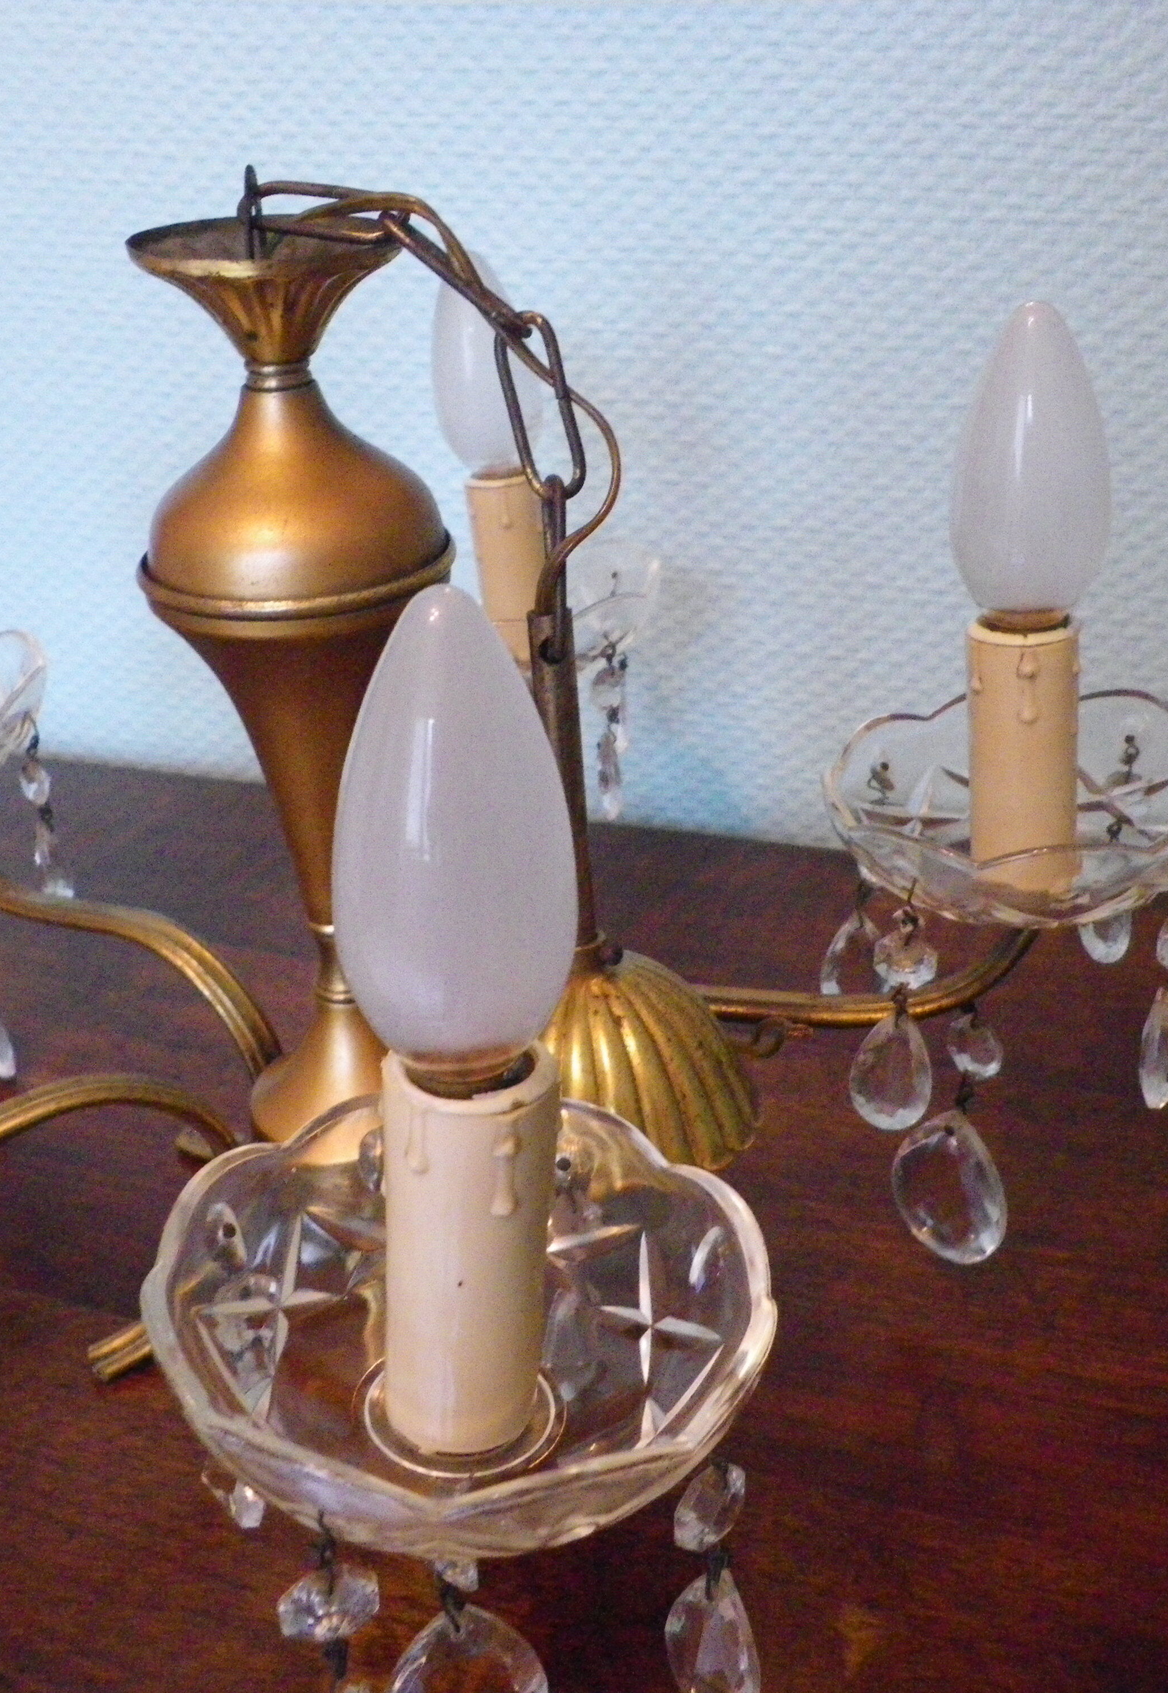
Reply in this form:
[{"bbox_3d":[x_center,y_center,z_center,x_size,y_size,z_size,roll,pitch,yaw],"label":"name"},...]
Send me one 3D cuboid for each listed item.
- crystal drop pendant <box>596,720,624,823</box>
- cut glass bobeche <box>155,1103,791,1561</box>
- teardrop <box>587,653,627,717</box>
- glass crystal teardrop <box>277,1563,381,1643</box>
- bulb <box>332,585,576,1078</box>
[{"bbox_3d":[0.009,-0.024,0.608,0.009,0.035,0.018,3,25,10],"label":"crystal drop pendant"},{"bbox_3d":[-0.019,0.081,0.294,0.100,0.036,0.100,0,23,-1],"label":"cut glass bobeche"},{"bbox_3d":[0.008,-0.052,0.596,0.009,0.018,0.015,16,30,32],"label":"teardrop"},{"bbox_3d":[-0.037,0.109,0.264,0.015,0.015,0.009,-6,25,-10],"label":"glass crystal teardrop"},{"bbox_3d":[-0.018,0.004,0.262,0.035,0.087,0.035,-1,23,0],"label":"bulb"}]

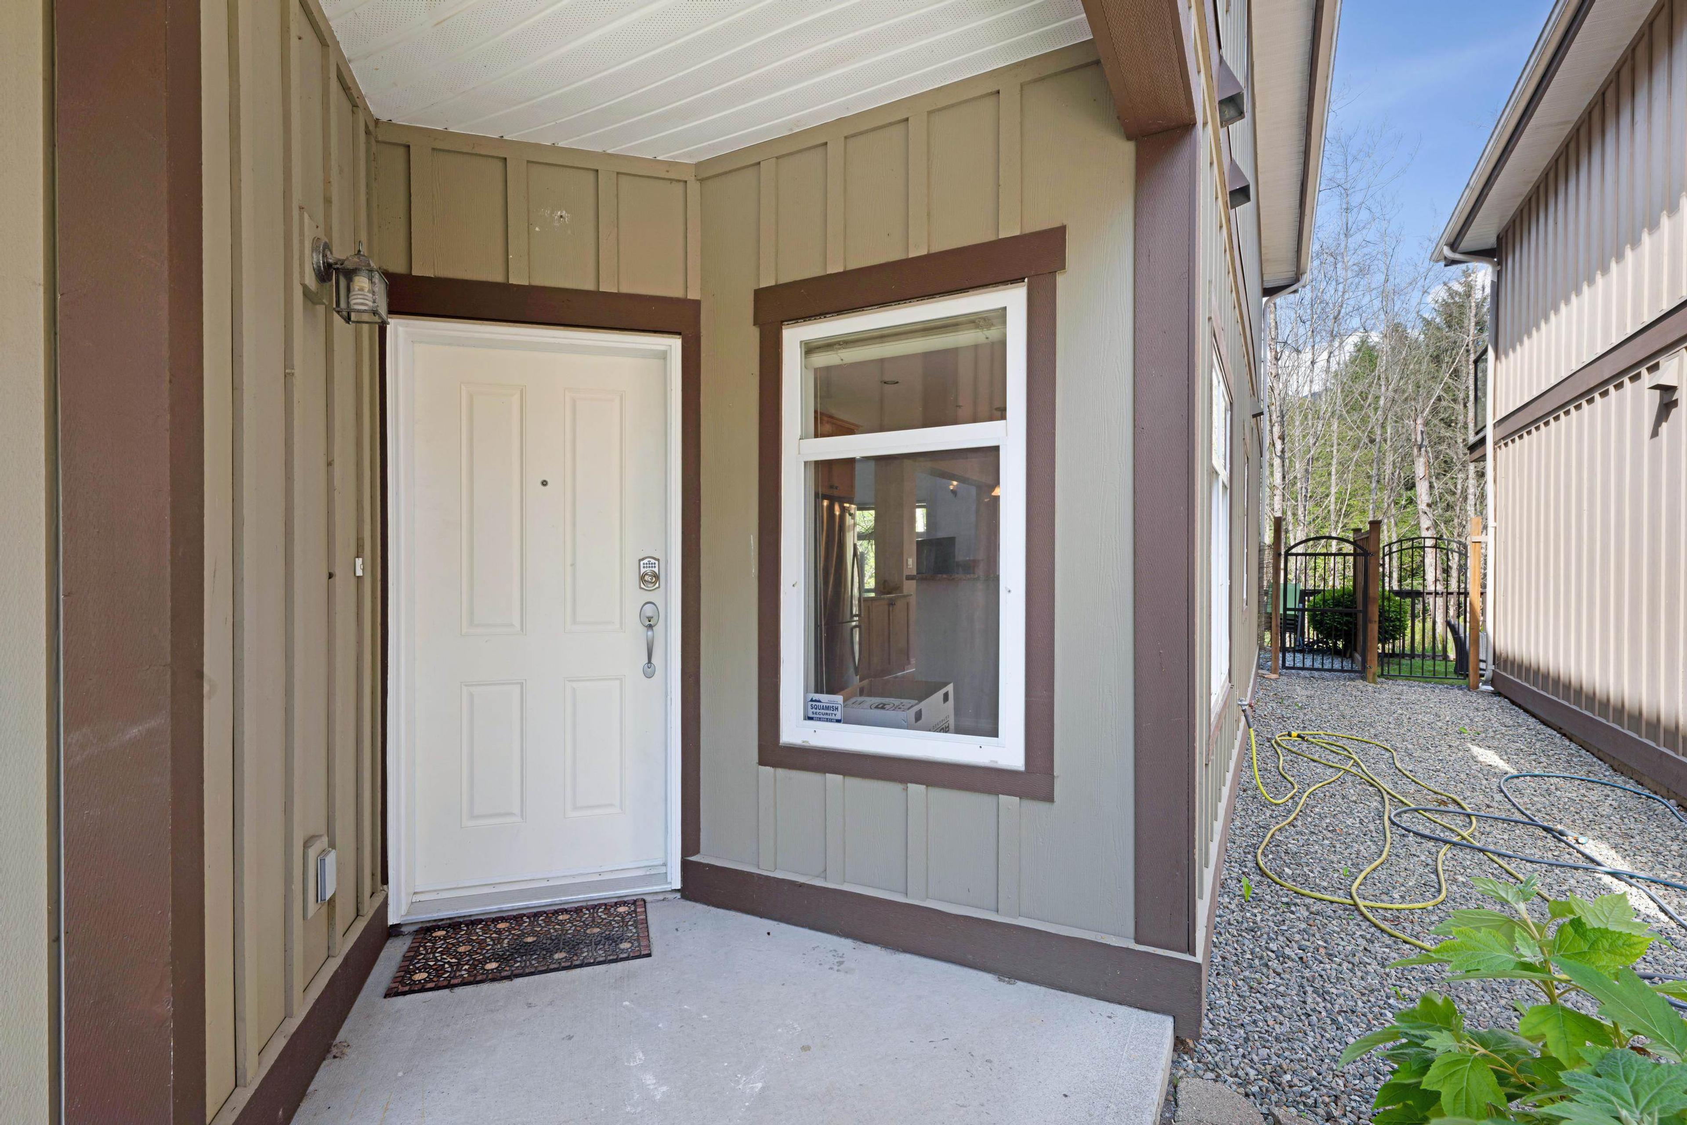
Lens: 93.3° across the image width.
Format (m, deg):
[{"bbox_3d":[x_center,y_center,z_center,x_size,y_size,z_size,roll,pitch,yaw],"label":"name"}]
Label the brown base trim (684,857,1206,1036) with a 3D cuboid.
[{"bbox_3d":[0.204,1.218,2.641,1.830,0.210,0.050,0,0,28],"label":"brown base trim"}]

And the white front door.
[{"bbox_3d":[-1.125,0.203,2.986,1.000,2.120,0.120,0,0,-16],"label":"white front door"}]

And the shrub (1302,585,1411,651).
[{"bbox_3d":[7.669,0.847,11.900,1.300,1.000,1.200,0,0,28],"label":"shrub"}]

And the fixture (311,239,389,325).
[{"bbox_3d":[-1.374,-0.787,2.216,0.175,0.220,0.125,0,0,-16],"label":"fixture"}]

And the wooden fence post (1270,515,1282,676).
[{"bbox_3d":[5.224,0.410,9.600,0.090,1.920,0.090,0,0,28],"label":"wooden fence post"}]

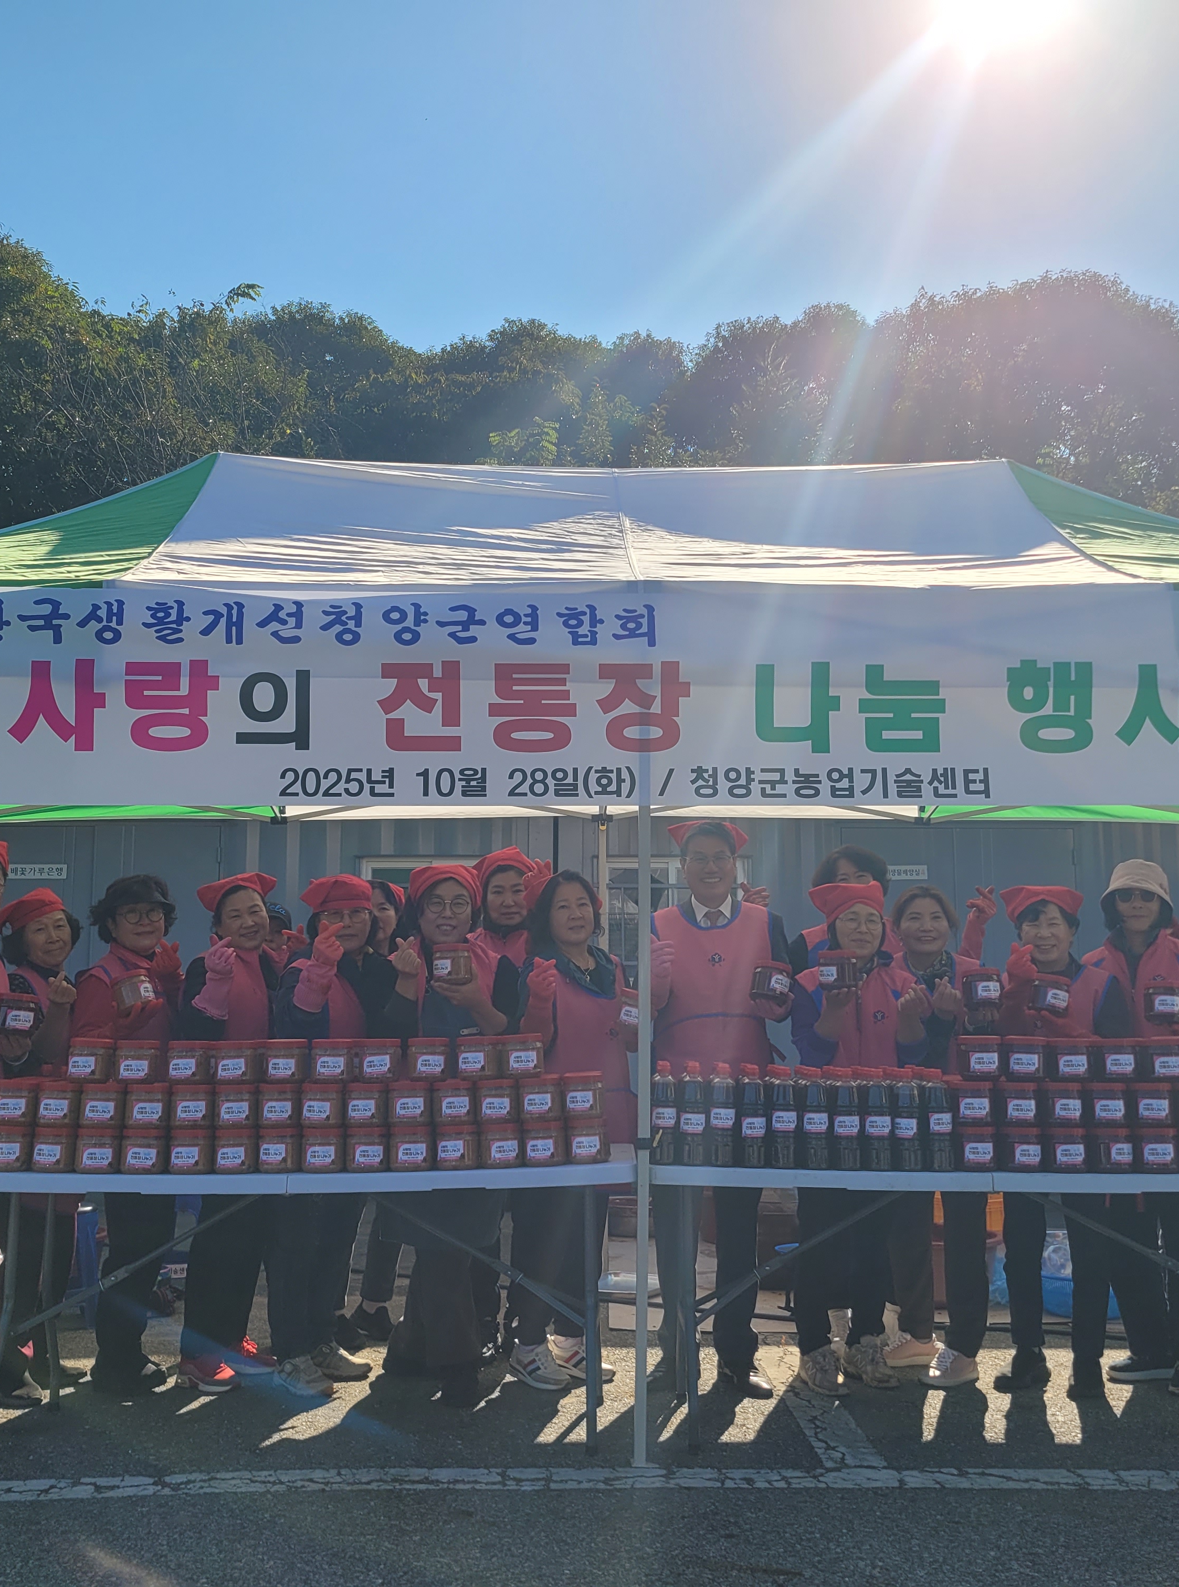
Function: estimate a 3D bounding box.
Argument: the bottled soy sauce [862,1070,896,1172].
[{"bbox_3d":[0.790,0.894,4.328,0.080,0.271,0.080,-1,-8,8],"label":"bottled soy sauce"}]

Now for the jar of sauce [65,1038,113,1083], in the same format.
[{"bbox_3d":[-1.343,0.718,4.275,0.110,0.114,0.110,0,-7,0],"label":"jar of sauce"}]

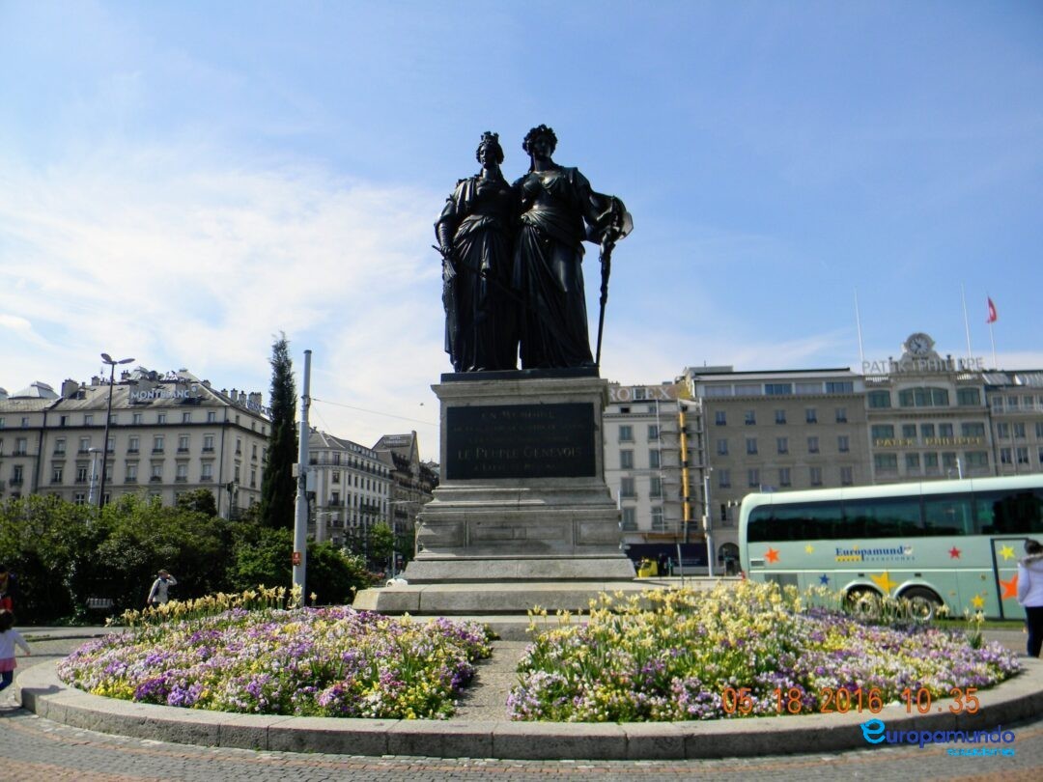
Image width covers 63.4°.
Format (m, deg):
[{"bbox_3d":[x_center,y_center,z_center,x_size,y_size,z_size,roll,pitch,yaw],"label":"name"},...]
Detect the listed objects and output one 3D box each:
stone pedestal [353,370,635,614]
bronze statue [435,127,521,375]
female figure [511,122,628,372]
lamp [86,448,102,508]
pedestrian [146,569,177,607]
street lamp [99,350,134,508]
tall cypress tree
[{"bbox_3d":[0.300,1.800,14.842,4.800,3.910,4.300,-2,-12,6],"label":"stone pedestal"},{"bbox_3d":[-0.824,-2.529,15.483,1.500,4.860,1.350,-2,-12,6],"label":"bronze statue"},{"bbox_3d":[0.928,-2.604,15.392,2.100,4.930,1.450,-2,-12,6],"label":"female figure"},{"bbox_3d":[-24.333,7.332,47.554,0.500,8.470,1.000,-1,-12,0],"label":"lamp"},{"bbox_3d":[-8.908,5.190,20.698,0.500,1.630,0.600,-7,-13,30],"label":"pedestrian"},{"bbox_3d":[-18.812,3.811,38.057,1.600,11.410,1.700,-1,-12,0],"label":"street lamp"},{"bbox_3d":[-9.881,3.025,34.115,1.600,11.160,1.600,-1,-12,0],"label":"tall cypress tree"}]

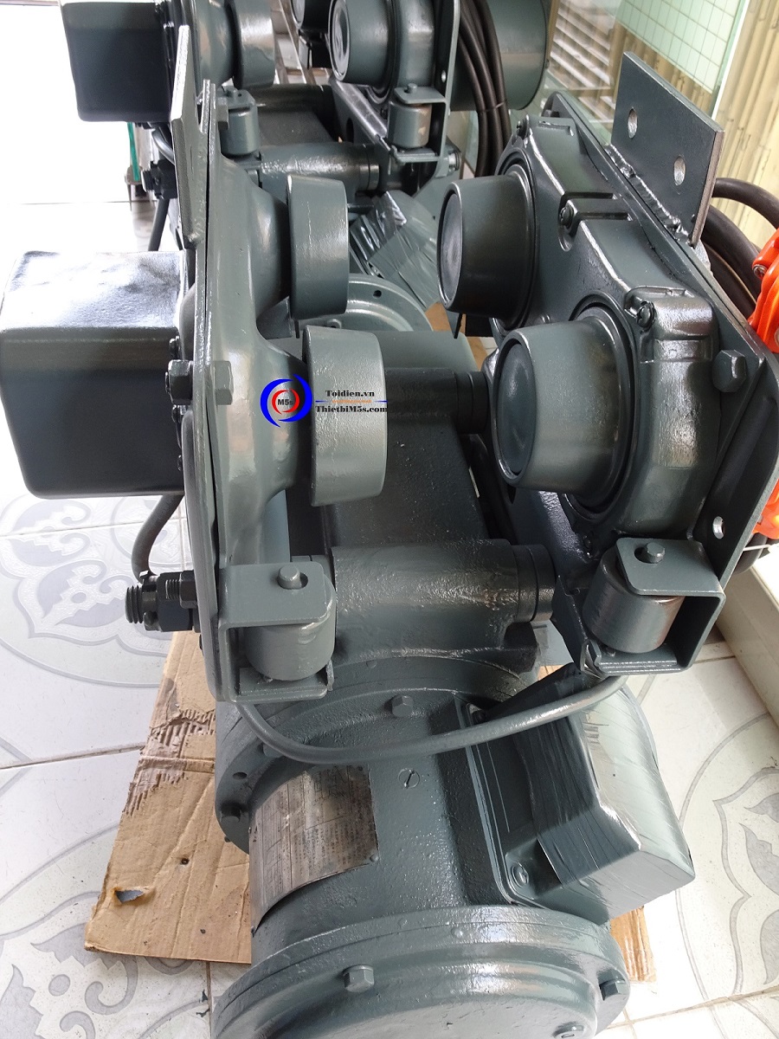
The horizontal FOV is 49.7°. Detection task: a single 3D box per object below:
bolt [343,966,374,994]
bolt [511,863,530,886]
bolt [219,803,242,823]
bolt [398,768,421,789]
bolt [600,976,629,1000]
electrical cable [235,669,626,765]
[{"bbox_3d":[-0.016,0.243,0.446,0.015,0.014,0.008,-2,41,-8],"label":"bolt"},{"bbox_3d":[0.076,0.206,0.487,0.006,0.013,0.013,-28,40,14],"label":"bolt"},{"bbox_3d":[-0.118,0.217,0.623,0.015,0.014,0.008,-2,41,-8],"label":"bolt"},{"bbox_3d":[0.013,0.165,0.534,0.013,0.005,0.013,-2,41,-8],"label":"bolt"},{"bbox_3d":[0.136,0.281,0.505,0.015,0.014,0.008,-2,41,-8],"label":"bolt"},{"bbox_3d":[0.028,0.125,0.516,0.249,0.081,0.064,-2,43,-8],"label":"electrical cable"}]

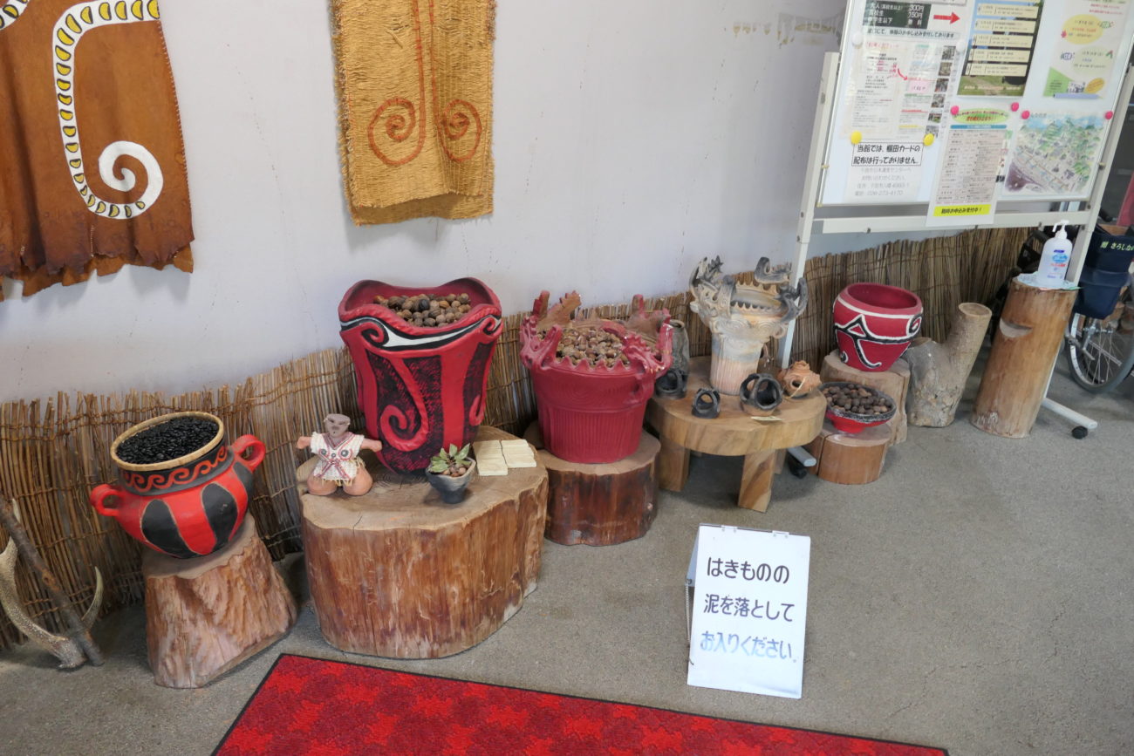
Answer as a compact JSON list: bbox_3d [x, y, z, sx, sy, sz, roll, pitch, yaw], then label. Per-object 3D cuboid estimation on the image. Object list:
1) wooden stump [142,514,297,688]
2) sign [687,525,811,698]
[{"bbox_3d":[-0.848,0.502,1.899,0.250,0.306,0.345,13,25,25],"label":"wooden stump"},{"bbox_3d":[0.446,0.519,1.954,0.263,0.326,0.364,5,23,6],"label":"sign"}]

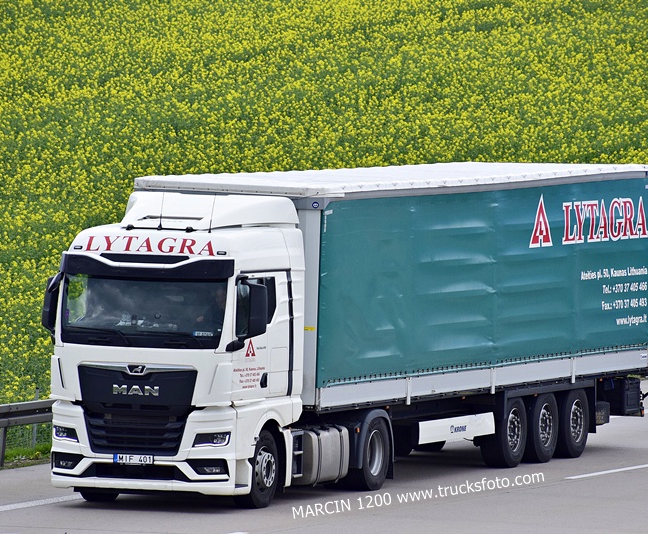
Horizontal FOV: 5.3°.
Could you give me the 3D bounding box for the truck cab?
[{"bbox_3d":[-1.850,1.042,86.762,2.680,3.820,2.380,2,3,21],"label":"truck cab"}]

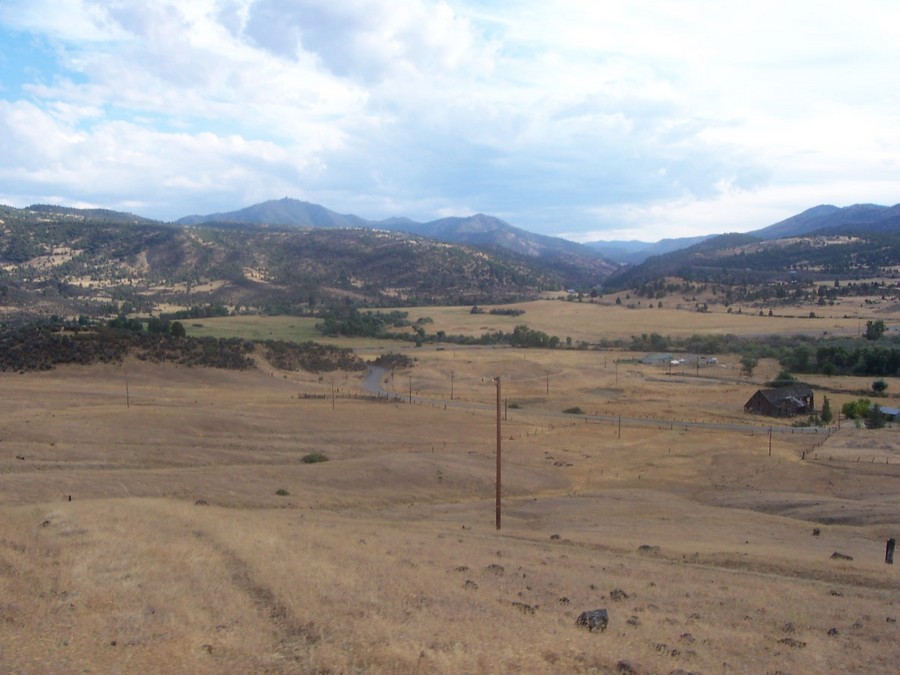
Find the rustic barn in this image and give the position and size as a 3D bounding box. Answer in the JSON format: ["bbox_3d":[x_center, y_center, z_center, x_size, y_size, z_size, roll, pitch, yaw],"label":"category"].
[{"bbox_3d":[116.342,21.816,336.959,24.050,8.600,12.902,-3,5,-36],"label":"rustic barn"}]

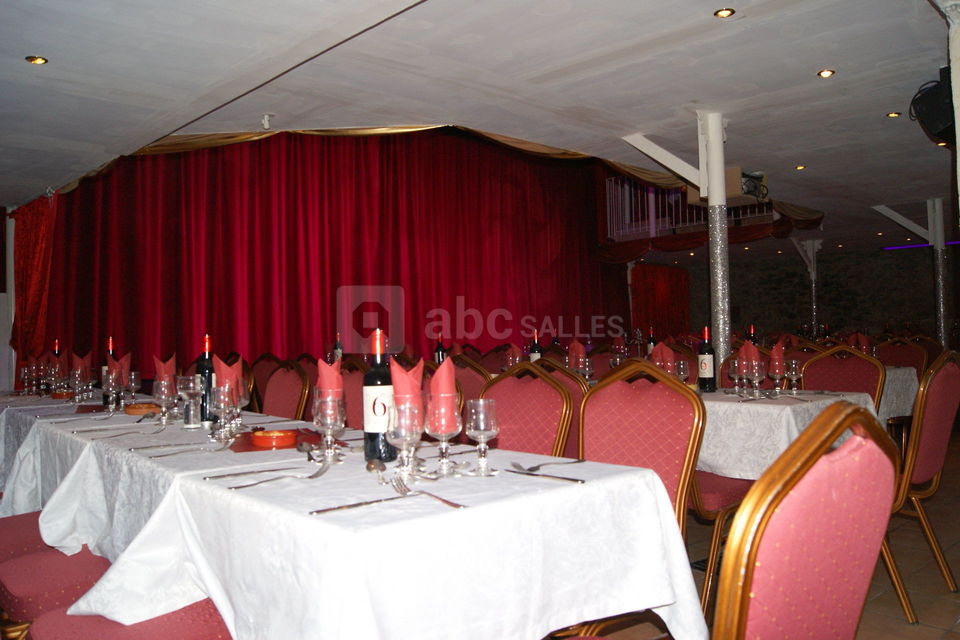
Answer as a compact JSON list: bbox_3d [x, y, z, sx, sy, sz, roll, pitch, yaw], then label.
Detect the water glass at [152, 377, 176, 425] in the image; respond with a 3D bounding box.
[{"bbox_3d":[-1.072,0.279,2.442,0.068,0.148,0.068,-1,-1,0],"label":"water glass"}]

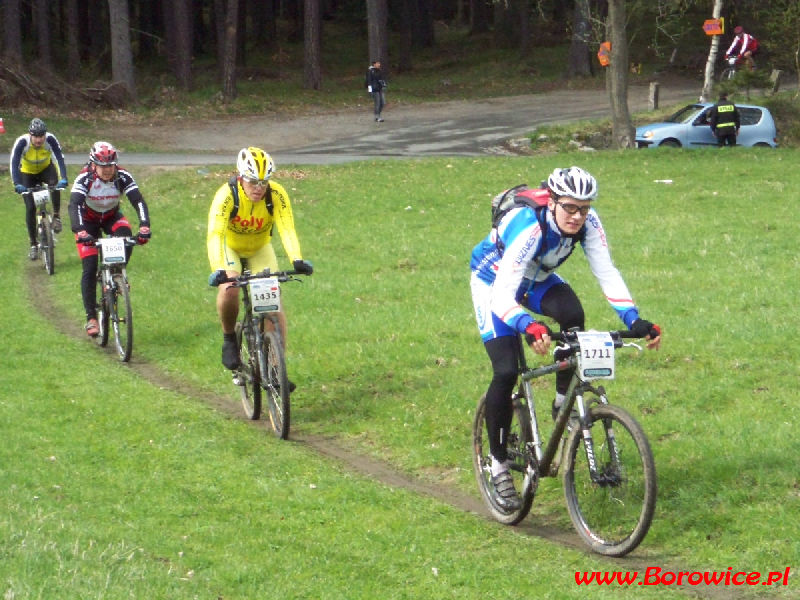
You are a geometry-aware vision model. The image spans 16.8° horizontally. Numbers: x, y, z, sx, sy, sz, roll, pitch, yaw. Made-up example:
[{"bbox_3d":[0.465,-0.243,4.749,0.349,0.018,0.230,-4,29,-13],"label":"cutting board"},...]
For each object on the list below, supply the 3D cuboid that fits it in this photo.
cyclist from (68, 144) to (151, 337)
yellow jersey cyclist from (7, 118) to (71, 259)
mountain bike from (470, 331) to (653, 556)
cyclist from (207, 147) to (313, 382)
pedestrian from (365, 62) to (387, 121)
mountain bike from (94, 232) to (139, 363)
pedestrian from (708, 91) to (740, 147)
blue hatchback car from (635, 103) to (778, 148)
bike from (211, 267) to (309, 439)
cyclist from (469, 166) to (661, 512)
[{"bbox_3d":[-2.317,-0.490,21.565,0.620,1.540,0.900,-1,4,-15],"label":"cyclist"},{"bbox_3d":[-4.261,-1.303,31.875,0.620,1.650,0.900,-1,4,-12],"label":"yellow jersey cyclist"},{"bbox_3d":[0.721,0.591,12.223,0.620,1.000,1.730,-3,4,-23],"label":"mountain bike"},{"bbox_3d":[-0.916,-0.231,17.622,0.650,1.520,0.900,-1,4,-13],"label":"cyclist"},{"bbox_3d":[-0.702,-5.967,77.500,0.450,1.750,0.500,1,4,22],"label":"pedestrian"},{"bbox_3d":[-2.295,-0.057,21.476,0.620,0.980,1.730,-5,4,-15],"label":"mountain bike"},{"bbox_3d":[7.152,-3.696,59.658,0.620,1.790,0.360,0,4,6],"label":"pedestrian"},{"bbox_3d":[6.947,-3.773,61.541,3.320,1.440,1.510,1,3,-13],"label":"blue hatchback car"},{"bbox_3d":[-0.902,0.330,17.531,0.630,1.030,1.730,-7,4,-13],"label":"bike"},{"bbox_3d":[0.749,0.180,12.311,0.600,1.560,0.920,-2,4,-23],"label":"cyclist"}]

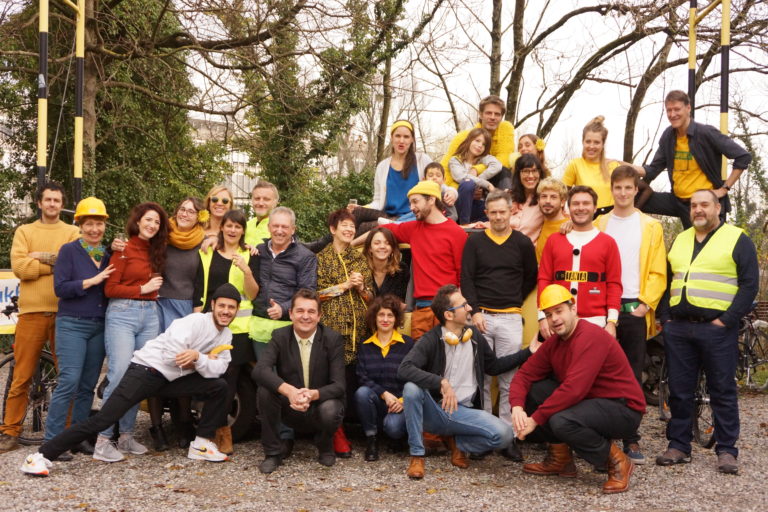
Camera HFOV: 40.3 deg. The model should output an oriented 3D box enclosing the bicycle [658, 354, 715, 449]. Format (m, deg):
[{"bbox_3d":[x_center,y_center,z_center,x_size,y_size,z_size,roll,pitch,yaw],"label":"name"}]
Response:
[{"bbox_3d":[2.230,0.798,7.720,0.560,1.050,1.750,1,0,-1],"label":"bicycle"}]

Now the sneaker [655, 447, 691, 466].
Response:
[{"bbox_3d":[1.875,1.288,6.780,0.295,0.125,0.110,1,0,-41],"label":"sneaker"}]

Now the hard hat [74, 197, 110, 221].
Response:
[{"bbox_3d":[-1.864,-0.303,6.660,0.220,0.155,0.280,-1,-5,-20],"label":"hard hat"}]

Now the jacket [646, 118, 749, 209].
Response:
[{"bbox_3d":[2.166,-0.617,7.200,0.720,0.680,0.420,1,0,23],"label":"jacket"}]

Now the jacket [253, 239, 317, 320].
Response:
[{"bbox_3d":[-0.642,0.158,6.750,0.440,0.570,0.300,1,0,18],"label":"jacket"}]

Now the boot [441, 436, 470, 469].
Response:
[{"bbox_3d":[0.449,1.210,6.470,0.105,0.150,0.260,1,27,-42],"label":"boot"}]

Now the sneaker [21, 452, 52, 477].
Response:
[{"bbox_3d":[-2.064,1.219,6.200,0.110,0.130,0.280,11,0,-36],"label":"sneaker"}]

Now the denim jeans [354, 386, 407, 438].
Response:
[{"bbox_3d":[-0.016,1.006,6.720,0.380,0.370,0.500,1,0,-6],"label":"denim jeans"}]

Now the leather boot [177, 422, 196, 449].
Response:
[{"bbox_3d":[-1.349,1.213,7.120,0.105,0.170,0.270,1,0,-6],"label":"leather boot"}]

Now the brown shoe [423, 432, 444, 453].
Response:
[{"bbox_3d":[0.314,1.268,7.050,0.110,0.135,0.280,1,0,-34],"label":"brown shoe"}]

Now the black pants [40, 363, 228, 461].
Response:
[{"bbox_3d":[-1.518,0.946,6.360,1.100,0.570,0.460,1,0,-18],"label":"black pants"}]

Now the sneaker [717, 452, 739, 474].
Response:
[{"bbox_3d":[2.129,1.278,6.470,0.115,0.120,0.300,1,0,12],"label":"sneaker"}]

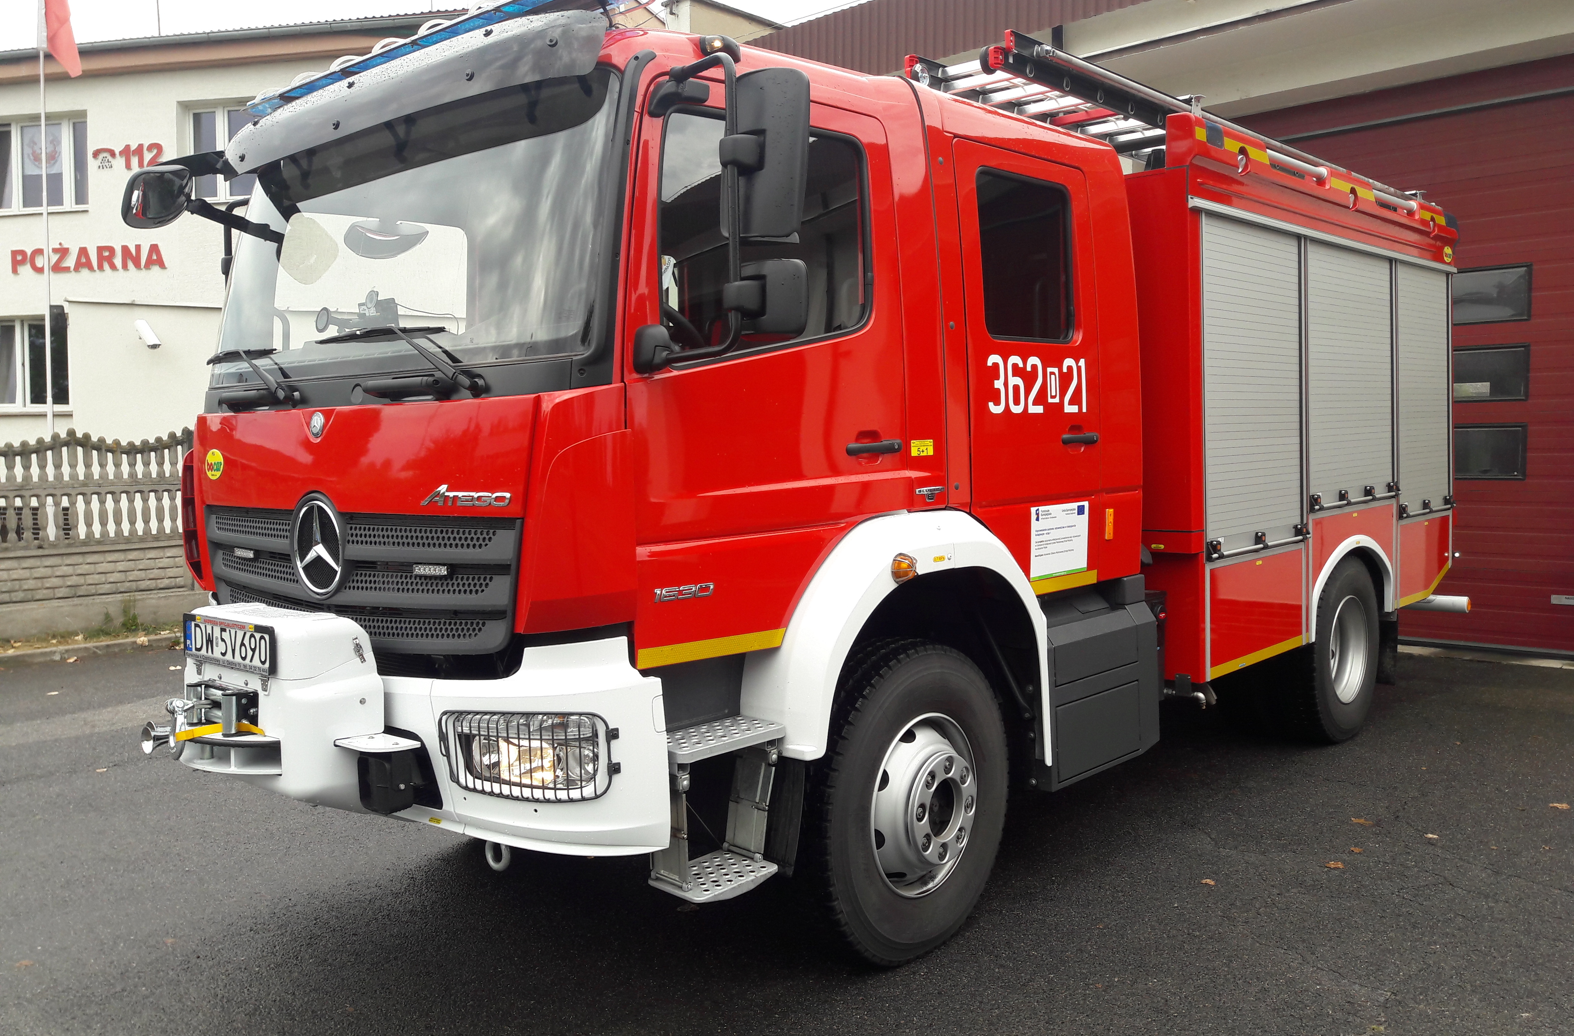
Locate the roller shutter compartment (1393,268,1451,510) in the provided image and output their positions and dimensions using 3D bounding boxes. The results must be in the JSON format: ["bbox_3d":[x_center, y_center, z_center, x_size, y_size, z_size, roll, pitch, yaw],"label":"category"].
[{"bbox_3d":[3.761,-0.747,7.642,0.140,1.440,0.980,2,5,42],"label":"roller shutter compartment"}]

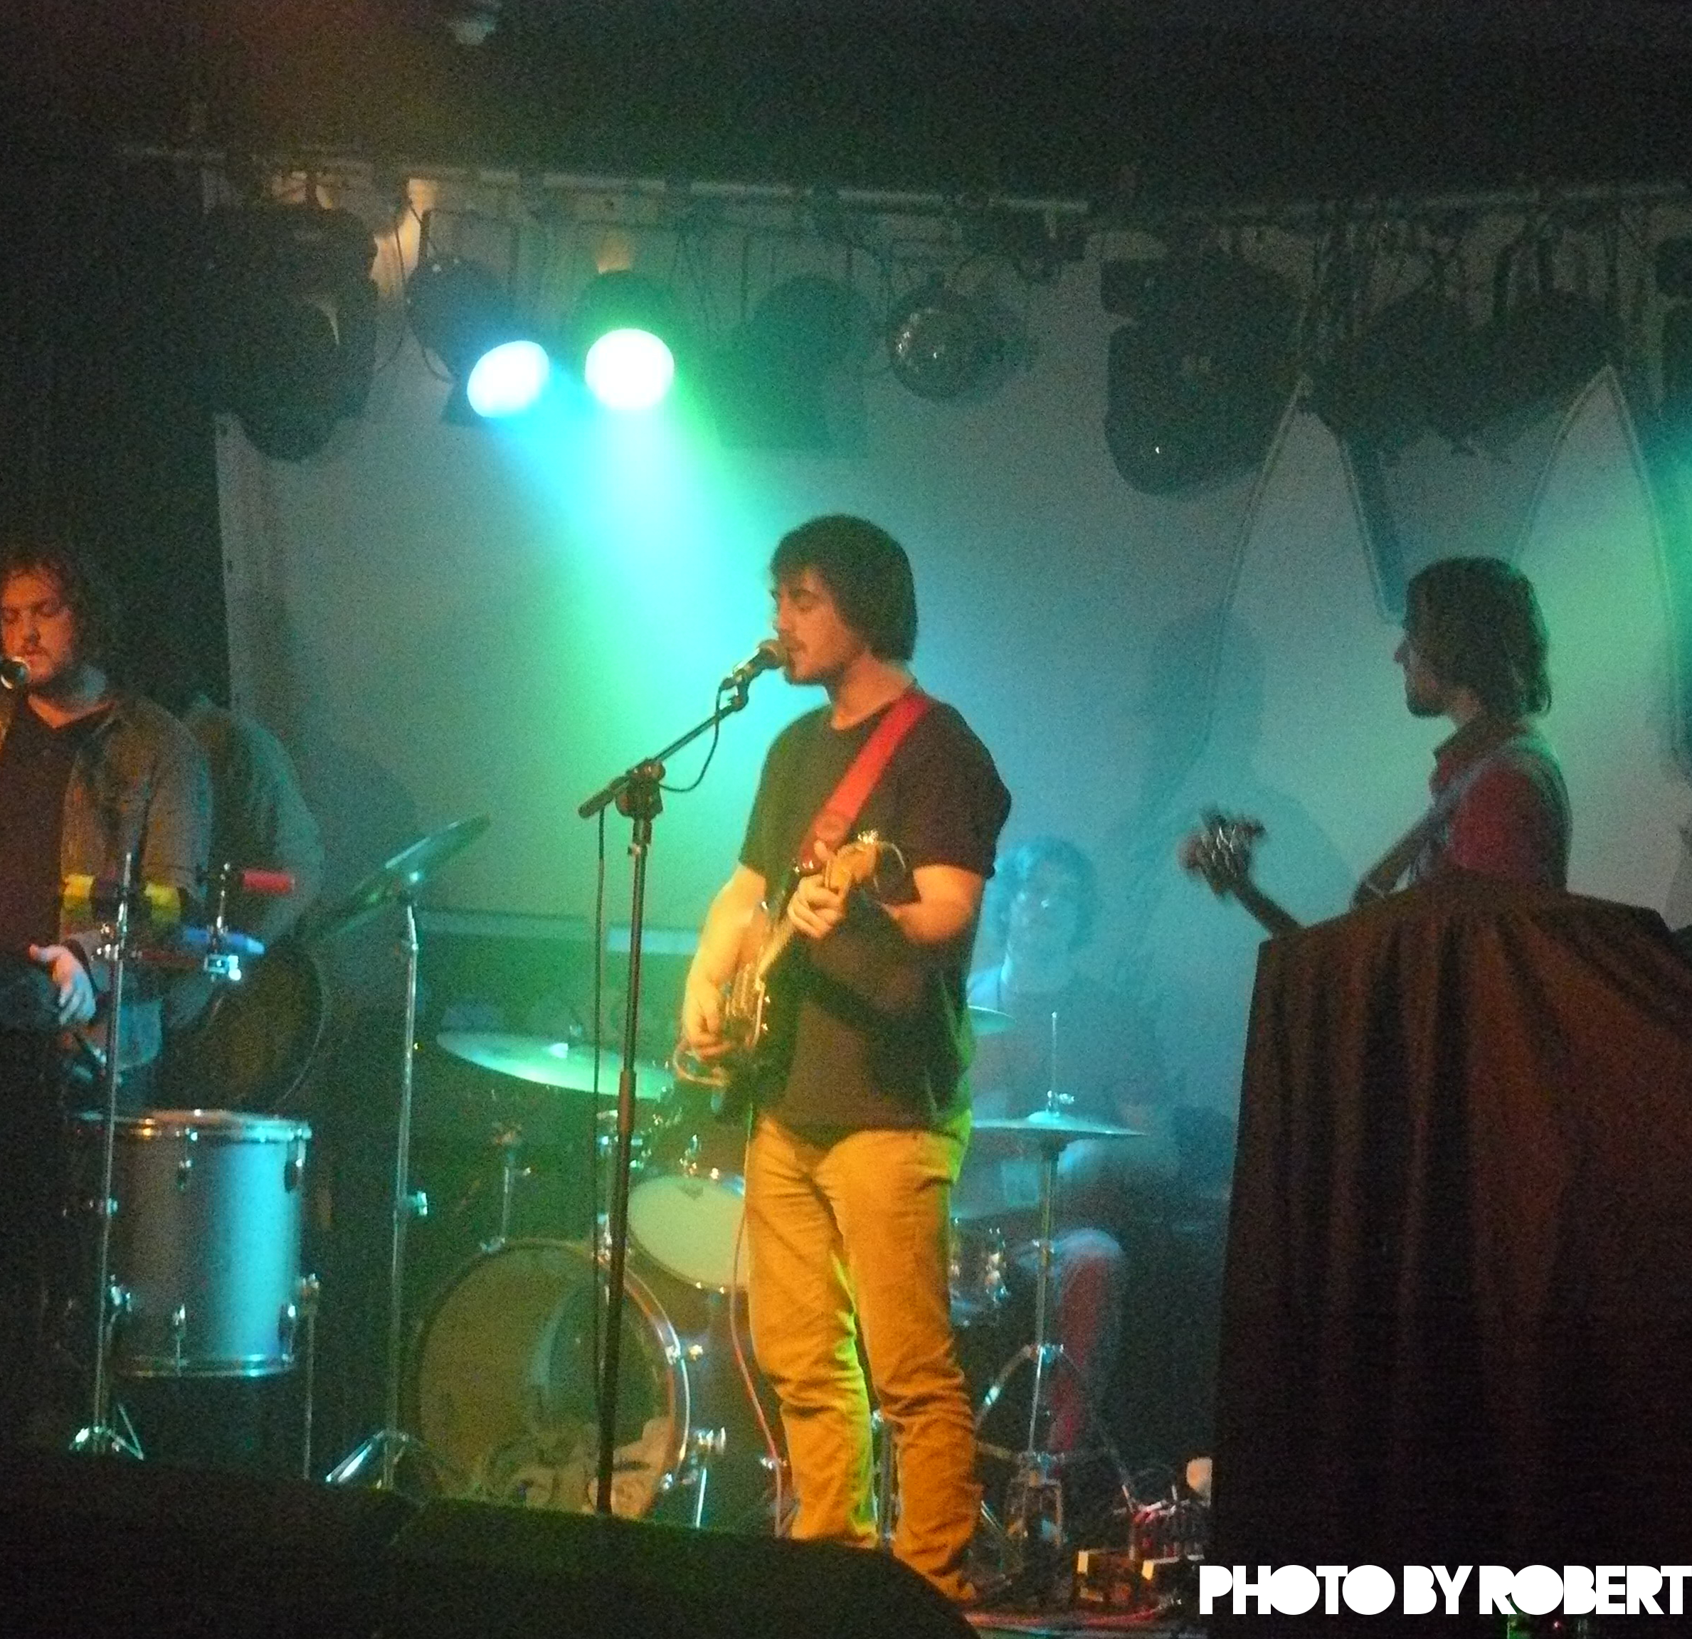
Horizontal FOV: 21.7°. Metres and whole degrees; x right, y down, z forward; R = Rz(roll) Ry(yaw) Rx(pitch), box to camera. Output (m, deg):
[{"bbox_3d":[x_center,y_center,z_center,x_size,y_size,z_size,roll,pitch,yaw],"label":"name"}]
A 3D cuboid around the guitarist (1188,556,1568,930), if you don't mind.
[{"bbox_3d":[0.957,0.423,7.506,0.550,1.780,0.600,2,-4,-8],"label":"guitarist"}]

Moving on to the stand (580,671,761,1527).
[{"bbox_3d":[-0.330,0.497,6.947,0.550,1.480,0.480,5,-5,-38],"label":"stand"}]

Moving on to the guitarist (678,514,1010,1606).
[{"bbox_3d":[0.016,0.377,7.176,0.450,1.770,0.520,5,-5,-42],"label":"guitarist"}]

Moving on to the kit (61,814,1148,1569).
[{"bbox_3d":[-0.445,0.647,8.342,1.950,1.350,1.300,0,-4,22],"label":"kit"}]

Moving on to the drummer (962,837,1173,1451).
[{"bbox_3d":[0.395,0.697,8.642,0.600,1.340,0.750,0,-4,24],"label":"drummer"}]

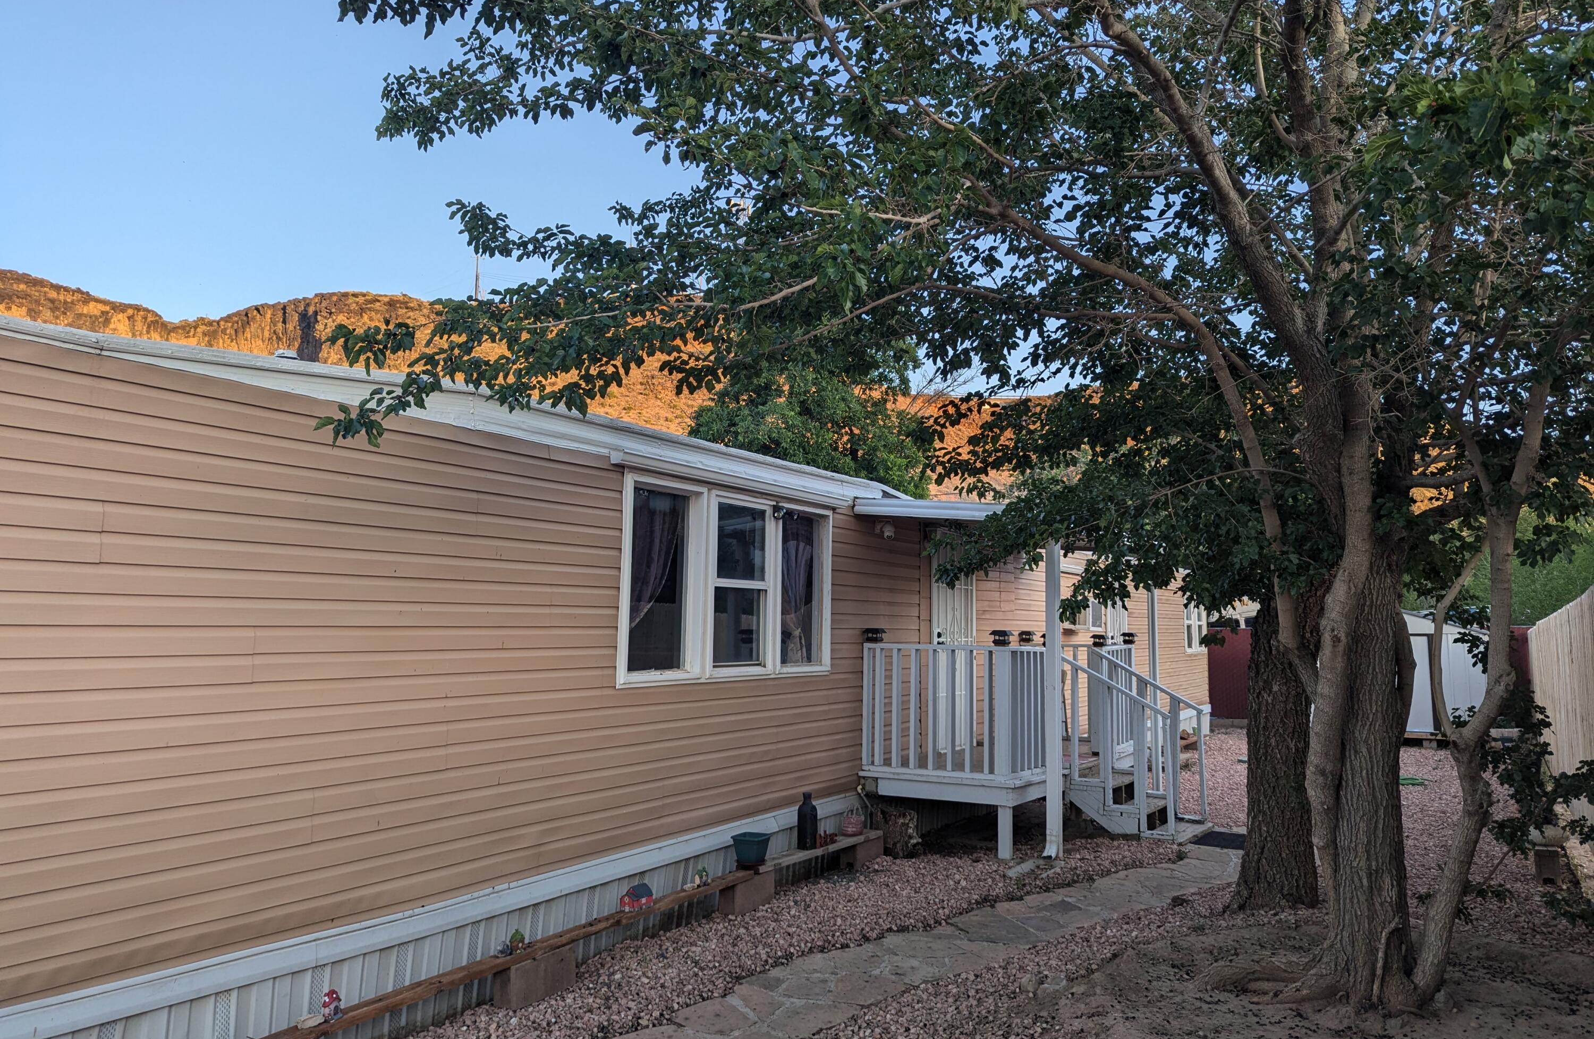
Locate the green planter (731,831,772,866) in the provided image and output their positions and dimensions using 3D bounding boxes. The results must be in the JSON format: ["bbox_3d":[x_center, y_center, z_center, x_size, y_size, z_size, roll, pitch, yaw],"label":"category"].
[{"bbox_3d":[-0.259,1.905,6.387,0.176,0.145,0.168,-2,-6,32],"label":"green planter"}]

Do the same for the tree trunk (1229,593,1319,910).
[{"bbox_3d":[2.744,1.324,6.376,0.465,1.742,0.446,-1,-6,23],"label":"tree trunk"}]

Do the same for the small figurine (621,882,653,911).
[{"bbox_3d":[-0.799,1.886,5.534,0.082,0.116,0.146,-2,-6,32],"label":"small figurine"}]

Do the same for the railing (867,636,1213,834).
[{"bbox_3d":[2.014,1.693,8.662,1.931,1.426,3.029,-2,-6,32],"label":"railing"}]

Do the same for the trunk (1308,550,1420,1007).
[{"bbox_3d":[2.472,1.108,4.811,0.436,1.871,0.416,-2,-6,27],"label":"trunk"}]

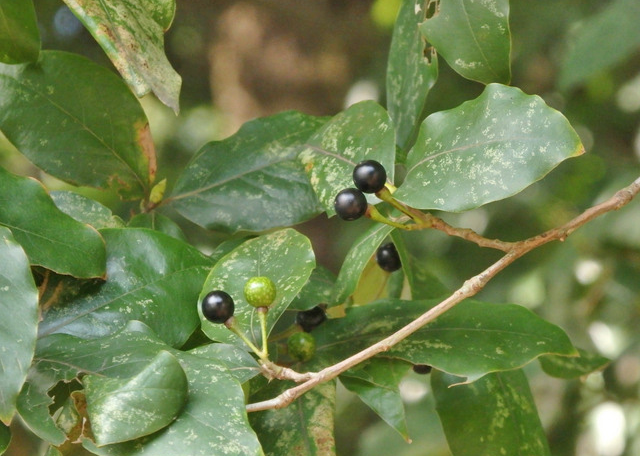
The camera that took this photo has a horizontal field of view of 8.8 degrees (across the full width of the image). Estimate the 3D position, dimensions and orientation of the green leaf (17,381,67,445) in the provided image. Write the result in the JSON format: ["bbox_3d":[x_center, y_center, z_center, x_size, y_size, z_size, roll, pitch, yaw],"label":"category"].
[{"bbox_3d":[-0.094,0.062,1.400,0.015,0.023,0.005,-29,-24,-7],"label":"green leaf"}]

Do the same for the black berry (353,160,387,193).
[{"bbox_3d":[0.017,-0.017,1.400,0.011,0.011,0.011,0,10,0],"label":"black berry"}]

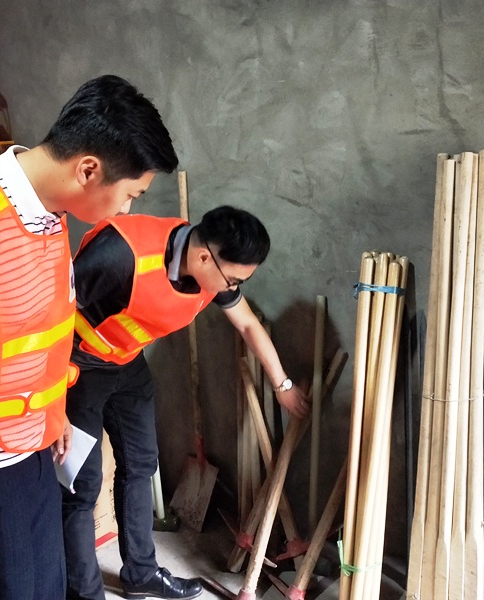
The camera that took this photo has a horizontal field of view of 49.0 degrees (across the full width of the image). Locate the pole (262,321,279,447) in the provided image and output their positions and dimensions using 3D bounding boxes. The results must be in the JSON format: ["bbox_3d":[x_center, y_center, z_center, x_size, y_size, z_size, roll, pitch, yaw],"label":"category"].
[{"bbox_3d":[0.105,0.528,1.958,0.035,0.910,0.035,2,12,21],"label":"pole"}]

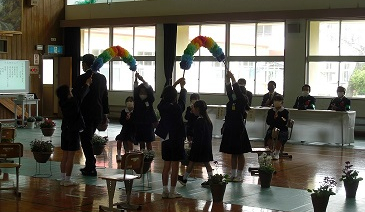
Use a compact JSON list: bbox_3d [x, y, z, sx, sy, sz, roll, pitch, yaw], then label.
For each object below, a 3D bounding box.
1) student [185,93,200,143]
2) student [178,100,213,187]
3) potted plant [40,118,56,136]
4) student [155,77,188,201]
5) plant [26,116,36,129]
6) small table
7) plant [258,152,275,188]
[{"bbox_3d":[0.170,0.339,12.225,0.400,1.110,0.580,3,3,35],"label":"student"},{"bbox_3d":[0.185,0.480,9.413,0.440,1.100,0.340,2,3,18],"label":"student"},{"bbox_3d":[-2.627,0.426,14.070,0.290,0.350,0.290,1,3,0],"label":"potted plant"},{"bbox_3d":[-0.121,0.369,8.501,0.380,1.400,0.360,3,3,35],"label":"student"},{"bbox_3d":[-3.754,0.408,17.859,0.220,0.320,0.220,3,3,35],"label":"plant"},{"bbox_3d":[-4.129,0.165,18.945,0.420,0.690,0.600,3,3,35],"label":"small table"},{"bbox_3d":[1.094,0.821,9.303,0.210,0.455,0.210,1,3,0],"label":"plant"}]

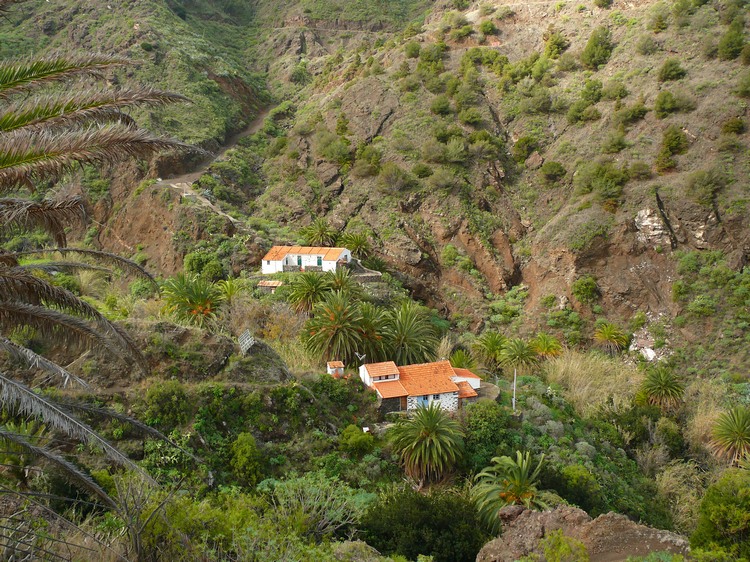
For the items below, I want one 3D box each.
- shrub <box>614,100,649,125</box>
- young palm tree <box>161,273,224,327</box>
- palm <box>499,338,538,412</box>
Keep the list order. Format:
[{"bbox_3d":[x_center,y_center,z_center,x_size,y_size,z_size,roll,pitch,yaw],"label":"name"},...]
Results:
[{"bbox_3d":[55.150,-36.229,163.000,7.200,5.000,6.200,4,12,18],"label":"shrub"},{"bbox_3d":[-26.096,2.947,109.000,8.700,7.700,8.500,0,13,0],"label":"young palm tree"},{"bbox_3d":[17.410,11.410,92.000,4.800,9.000,4.800,3,13,11],"label":"palm"}]

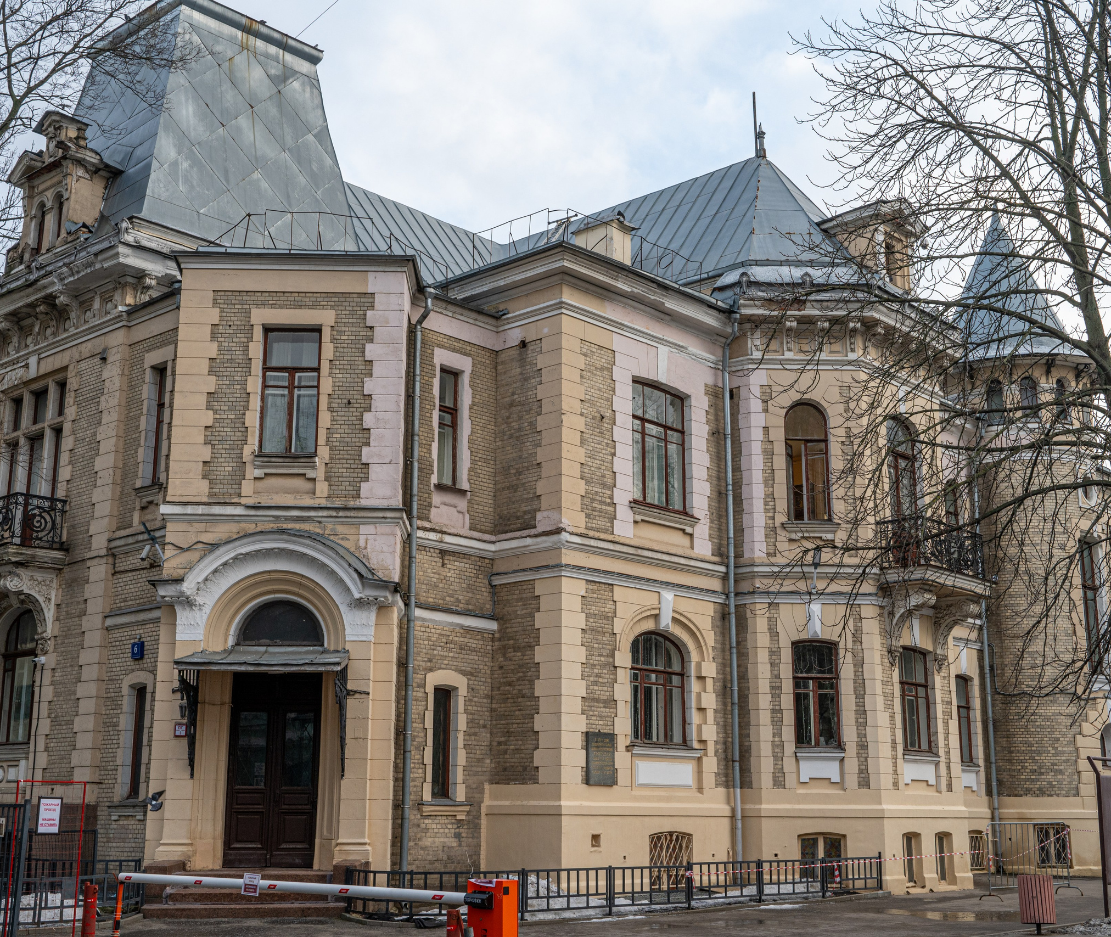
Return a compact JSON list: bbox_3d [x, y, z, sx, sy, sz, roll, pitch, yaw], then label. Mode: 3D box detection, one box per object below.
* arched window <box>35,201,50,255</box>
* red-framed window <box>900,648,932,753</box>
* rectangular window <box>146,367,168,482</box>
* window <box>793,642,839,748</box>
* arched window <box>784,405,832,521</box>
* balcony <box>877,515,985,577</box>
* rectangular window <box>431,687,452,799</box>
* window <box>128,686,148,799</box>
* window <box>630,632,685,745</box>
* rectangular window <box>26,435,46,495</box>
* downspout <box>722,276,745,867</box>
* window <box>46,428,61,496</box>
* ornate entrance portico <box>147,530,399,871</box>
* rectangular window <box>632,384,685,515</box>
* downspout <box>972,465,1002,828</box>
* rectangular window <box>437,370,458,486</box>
[{"bbox_3d":[-11.269,-5.293,30.140,0.500,1.290,0.200,-12,-19,39],"label":"arched window"},{"bbox_3d":[7.625,4.909,29.005,0.200,2.180,1.200,-13,-19,42],"label":"red-framed window"},{"bbox_3d":[-7.284,-0.825,25.242,0.560,2.300,0.200,-12,-19,39],"label":"rectangular window"},{"bbox_3d":[5.353,4.624,28.013,0.980,2.170,0.200,1,-14,-1],"label":"window"},{"bbox_3d":[5.419,-0.140,29.201,1.000,2.620,0.200,1,-14,-1],"label":"arched window"},{"bbox_3d":[8.097,1.770,29.258,1.030,1.000,2.650,-13,-19,42],"label":"balcony"},{"bbox_3d":[-2.074,4.948,24.564,0.200,2.000,0.560,-13,-20,43],"label":"rectangular window"},{"bbox_3d":[-7.350,4.881,24.492,0.610,1.990,0.200,-12,-18,40],"label":"window"},{"bbox_3d":[2.014,4.283,26.791,1.700,2.170,0.200,14,-19,-43],"label":"window"},{"bbox_3d":[-10.714,0.216,28.474,0.940,1.800,0.200,-12,-18,40],"label":"rectangular window"},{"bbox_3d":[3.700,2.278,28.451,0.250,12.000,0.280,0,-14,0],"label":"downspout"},{"bbox_3d":[-10.296,-0.107,28.116,0.600,1.750,0.200,-12,-18,40],"label":"window"},{"bbox_3d":[-4.582,3.687,22.164,3.970,5.387,1.150,1,-14,-2],"label":"ornate entrance portico"},{"bbox_3d":[2.120,-0.434,28.039,1.700,2.550,0.200,14,-19,-43],"label":"rectangular window"},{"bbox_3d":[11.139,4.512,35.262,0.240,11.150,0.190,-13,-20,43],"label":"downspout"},{"bbox_3d":[-2.162,-0.771,26.233,0.200,2.310,0.620,-13,-19,42],"label":"rectangular window"}]

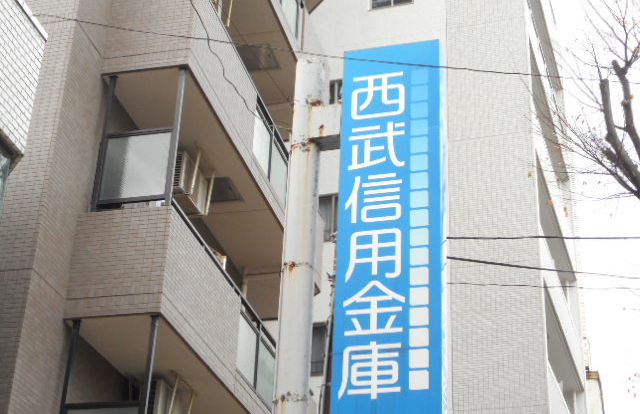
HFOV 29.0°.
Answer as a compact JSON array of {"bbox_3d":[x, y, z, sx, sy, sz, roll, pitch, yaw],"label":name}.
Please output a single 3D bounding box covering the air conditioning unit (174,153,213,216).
[{"bbox_3d":[-1.677,-0.278,15.506,0.285,0.525,0.800,-5,-29,13],"label":"air conditioning unit"}]

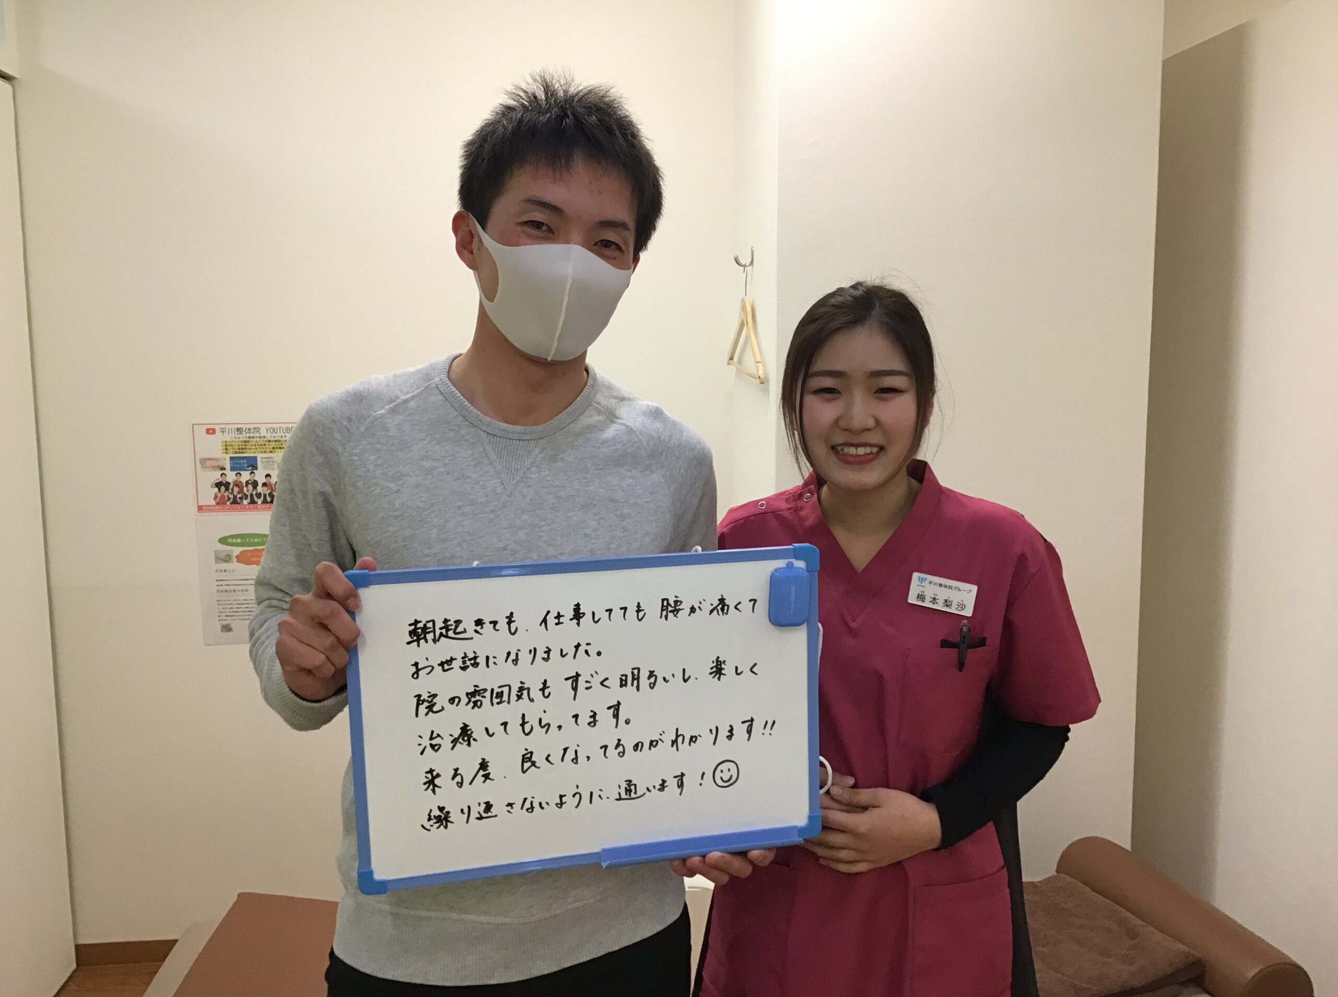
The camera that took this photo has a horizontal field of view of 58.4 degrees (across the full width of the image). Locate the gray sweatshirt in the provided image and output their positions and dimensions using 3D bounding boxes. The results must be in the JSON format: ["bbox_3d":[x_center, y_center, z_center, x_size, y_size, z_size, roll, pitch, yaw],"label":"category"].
[{"bbox_3d":[-0.176,0.167,1.269,0.480,0.630,0.310,-2,7,-10],"label":"gray sweatshirt"}]

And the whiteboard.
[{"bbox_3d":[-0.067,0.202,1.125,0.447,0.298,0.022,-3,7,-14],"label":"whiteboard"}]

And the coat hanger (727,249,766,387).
[{"bbox_3d":[0.167,-0.392,2.620,0.035,0.260,0.420,-1,7,-5],"label":"coat hanger"}]

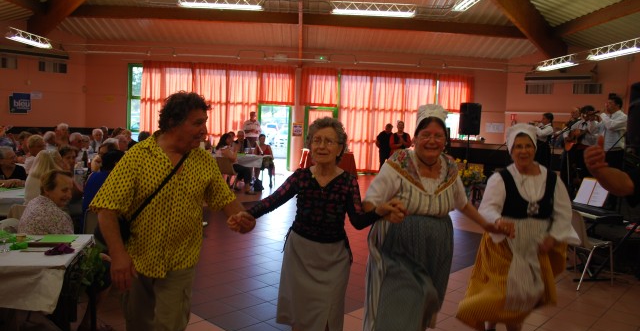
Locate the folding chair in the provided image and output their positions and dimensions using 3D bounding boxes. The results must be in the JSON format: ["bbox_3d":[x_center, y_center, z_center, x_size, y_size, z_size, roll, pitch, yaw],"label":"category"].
[{"bbox_3d":[2.696,0.819,4.997,0.530,0.790,0.470,0,5,-22],"label":"folding chair"}]

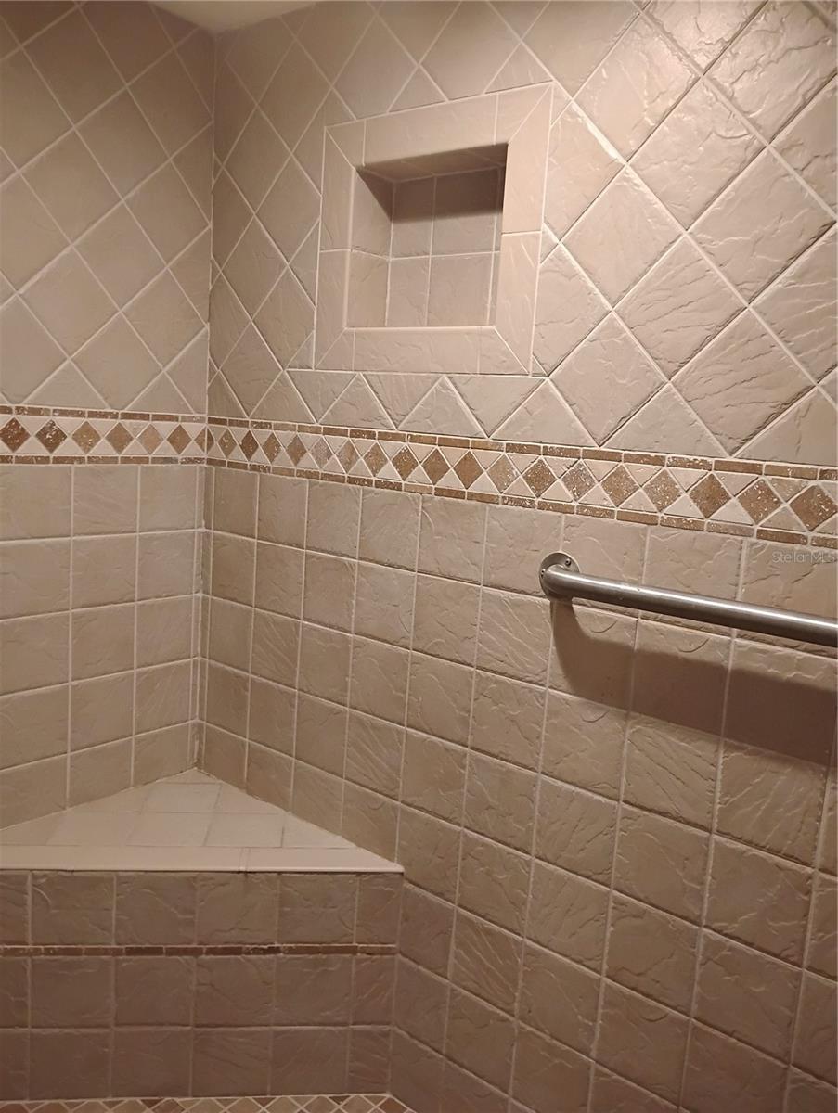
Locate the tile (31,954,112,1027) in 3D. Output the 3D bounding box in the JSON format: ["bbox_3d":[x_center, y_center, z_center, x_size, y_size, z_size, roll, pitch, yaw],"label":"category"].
[{"bbox_3d":[-0.675,0.847,1.757,0.151,0.151,0.012,3,8,-7],"label":"tile"}]

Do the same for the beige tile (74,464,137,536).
[{"bbox_3d":[-0.674,-0.120,1.939,0.010,0.150,0.150,10,10,39],"label":"beige tile"}]

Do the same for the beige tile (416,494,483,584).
[{"bbox_3d":[0.064,-0.035,1.677,0.151,0.151,0.012,10,11,39],"label":"beige tile"}]

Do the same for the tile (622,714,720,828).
[{"bbox_3d":[0.402,0.343,1.439,0.150,0.150,0.010,11,11,39],"label":"tile"}]

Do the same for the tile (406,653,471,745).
[{"bbox_3d":[0.041,0.276,1.733,0.150,0.150,0.010,11,11,39],"label":"tile"}]

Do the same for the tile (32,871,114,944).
[{"bbox_3d":[-0.674,0.685,1.756,0.152,0.147,0.010,3,8,-7],"label":"tile"}]

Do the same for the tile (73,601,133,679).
[{"bbox_3d":[-0.695,0.188,1.988,0.010,0.150,0.150,11,11,39],"label":"tile"}]

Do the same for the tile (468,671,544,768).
[{"bbox_3d":[0.163,0.297,1.640,0.150,0.150,0.010,10,10,39],"label":"tile"}]

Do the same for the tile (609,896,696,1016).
[{"bbox_3d":[0.385,0.652,1.488,0.150,0.150,0.010,10,10,39],"label":"tile"}]

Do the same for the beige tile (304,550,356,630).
[{"bbox_3d":[-0.185,0.075,1.894,0.151,0.151,0.012,10,11,39],"label":"beige tile"}]

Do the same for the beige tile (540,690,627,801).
[{"bbox_3d":[0.281,0.321,1.537,0.150,0.150,0.010,11,11,39],"label":"beige tile"}]

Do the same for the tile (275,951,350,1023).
[{"bbox_3d":[-0.212,0.870,1.812,0.151,0.151,0.012,3,8,-7],"label":"tile"}]

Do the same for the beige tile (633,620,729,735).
[{"bbox_3d":[0.411,0.185,1.408,0.151,0.151,0.012,10,11,39],"label":"beige tile"}]

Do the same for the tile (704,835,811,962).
[{"bbox_3d":[0.514,0.520,1.369,0.150,0.150,0.010,10,10,39],"label":"tile"}]

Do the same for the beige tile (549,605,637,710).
[{"bbox_3d":[0.292,0.163,1.505,0.151,0.151,0.012,10,11,39],"label":"beige tile"}]

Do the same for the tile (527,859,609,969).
[{"bbox_3d":[0.260,0.631,1.582,0.150,0.150,0.010,11,11,39],"label":"tile"}]

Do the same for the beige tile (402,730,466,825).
[{"bbox_3d":[0.032,0.427,1.744,0.151,0.151,0.012,10,11,39],"label":"beige tile"}]

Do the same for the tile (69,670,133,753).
[{"bbox_3d":[-0.700,0.339,1.987,0.012,0.151,0.151,11,11,39],"label":"tile"}]

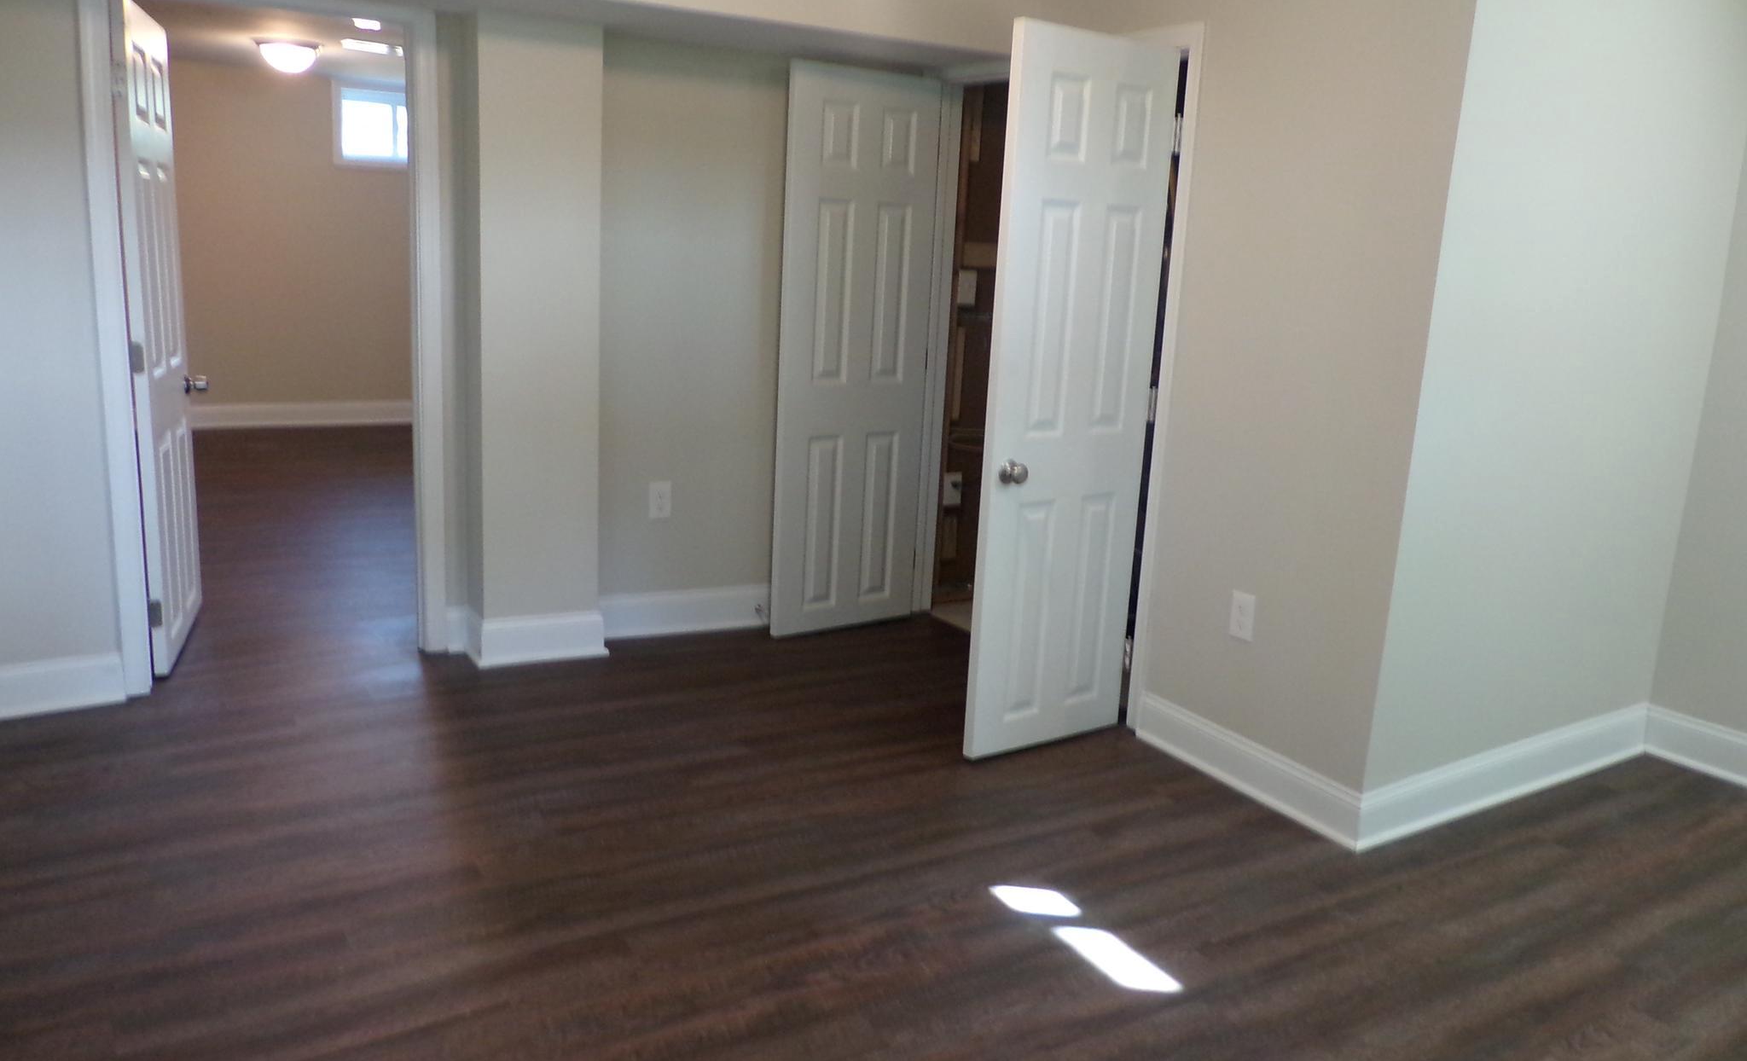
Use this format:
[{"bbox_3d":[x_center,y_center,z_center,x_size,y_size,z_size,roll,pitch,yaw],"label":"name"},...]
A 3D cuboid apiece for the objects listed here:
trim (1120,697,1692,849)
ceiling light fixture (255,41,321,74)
[{"bbox_3d":[1.525,0.561,3.782,1.350,0.140,0.790,-5,15,-31],"label":"trim"},{"bbox_3d":[-2.964,-2.399,6.649,0.325,0.140,0.325,-5,15,-31],"label":"ceiling light fixture"}]

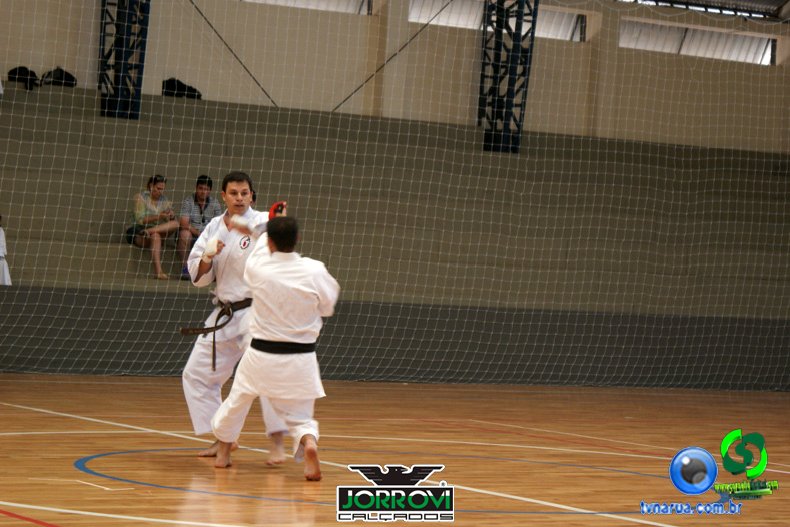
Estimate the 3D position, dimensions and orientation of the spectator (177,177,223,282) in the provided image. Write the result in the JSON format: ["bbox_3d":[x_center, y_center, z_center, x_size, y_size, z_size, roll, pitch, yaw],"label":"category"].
[{"bbox_3d":[-2.093,-0.385,24.752,0.520,1.150,0.720,3,0,-13],"label":"spectator"}]

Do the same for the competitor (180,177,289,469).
[{"bbox_3d":[-0.880,0.308,13.318,0.670,1.670,0.660,3,0,15],"label":"competitor"}]

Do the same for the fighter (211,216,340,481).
[{"bbox_3d":[-0.650,0.441,12.668,0.630,1.420,0.930,3,0,-15],"label":"fighter"}]

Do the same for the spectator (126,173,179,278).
[{"bbox_3d":[-2.574,-0.380,24.452,0.520,1.130,0.740,3,0,-40],"label":"spectator"}]

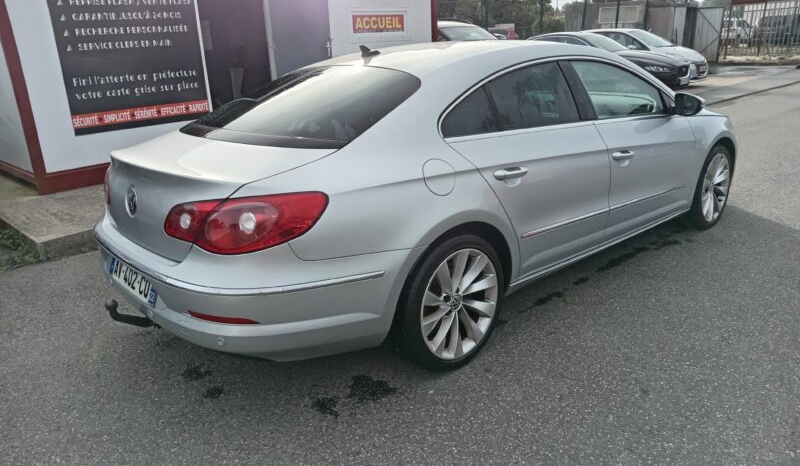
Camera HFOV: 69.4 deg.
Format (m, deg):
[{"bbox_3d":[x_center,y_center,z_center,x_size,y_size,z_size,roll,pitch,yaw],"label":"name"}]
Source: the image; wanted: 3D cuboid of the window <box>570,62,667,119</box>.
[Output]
[{"bbox_3d":[1.264,-0.824,3.280,0.854,0.337,0.060,-17,-2,-39],"label":"window"}]

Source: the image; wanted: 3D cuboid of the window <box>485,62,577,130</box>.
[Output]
[{"bbox_3d":[0.618,-0.647,2.720,0.640,0.335,0.050,-17,-9,-39],"label":"window"}]

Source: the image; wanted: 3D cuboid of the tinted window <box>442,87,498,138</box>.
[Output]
[{"bbox_3d":[0.269,-0.502,2.407,0.355,0.205,0.040,-17,-9,-39],"label":"tinted window"}]

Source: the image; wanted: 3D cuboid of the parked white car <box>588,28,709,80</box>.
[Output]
[{"bbox_3d":[5.979,-4.660,15.380,4.120,1.460,1.770,14,24,41],"label":"parked white car"}]

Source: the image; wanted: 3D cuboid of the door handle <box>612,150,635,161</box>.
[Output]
[{"bbox_3d":[1.201,-0.422,3.089,0.235,0.045,0.055,-17,21,-39],"label":"door handle"}]

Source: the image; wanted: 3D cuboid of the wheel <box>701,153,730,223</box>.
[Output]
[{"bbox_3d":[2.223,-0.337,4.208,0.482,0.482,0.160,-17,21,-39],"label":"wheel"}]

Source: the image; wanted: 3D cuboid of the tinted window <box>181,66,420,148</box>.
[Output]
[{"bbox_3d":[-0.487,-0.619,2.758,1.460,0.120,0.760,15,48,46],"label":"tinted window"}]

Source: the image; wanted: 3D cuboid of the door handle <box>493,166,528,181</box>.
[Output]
[{"bbox_3d":[0.484,-0.268,2.527,0.236,0.042,0.050,-17,21,-39],"label":"door handle"}]

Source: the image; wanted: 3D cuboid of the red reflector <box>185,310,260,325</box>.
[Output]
[{"bbox_3d":[-0.645,0.301,2.092,0.337,0.032,0.040,5,19,28],"label":"red reflector"}]

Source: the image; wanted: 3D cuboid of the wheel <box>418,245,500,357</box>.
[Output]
[{"bbox_3d":[0.210,0.291,2.537,0.487,0.487,0.181,-17,21,-39],"label":"wheel"}]

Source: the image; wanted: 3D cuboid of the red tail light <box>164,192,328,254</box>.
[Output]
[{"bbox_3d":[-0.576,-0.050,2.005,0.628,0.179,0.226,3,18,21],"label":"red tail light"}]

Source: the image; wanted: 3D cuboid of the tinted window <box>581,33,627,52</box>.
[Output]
[{"bbox_3d":[4.285,-3.997,12.044,0.820,0.140,1.400,41,38,21],"label":"tinted window"}]

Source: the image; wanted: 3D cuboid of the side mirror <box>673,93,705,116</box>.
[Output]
[{"bbox_3d":[1.754,-0.777,3.493,0.121,0.136,0.176,-17,21,-39],"label":"side mirror"}]

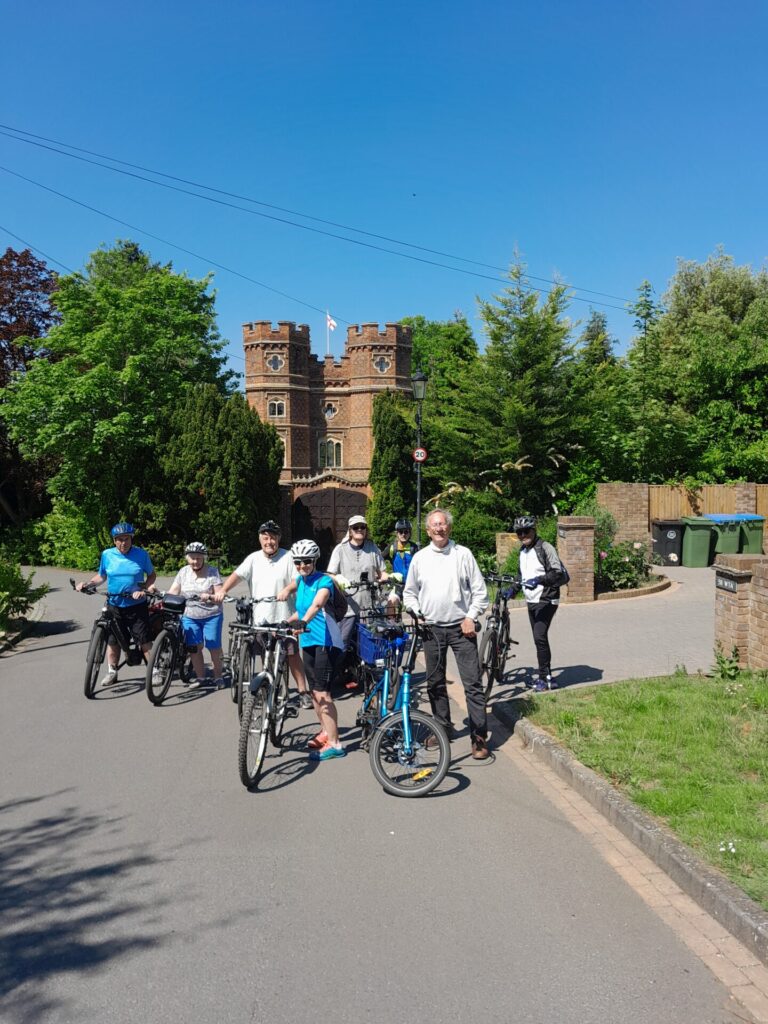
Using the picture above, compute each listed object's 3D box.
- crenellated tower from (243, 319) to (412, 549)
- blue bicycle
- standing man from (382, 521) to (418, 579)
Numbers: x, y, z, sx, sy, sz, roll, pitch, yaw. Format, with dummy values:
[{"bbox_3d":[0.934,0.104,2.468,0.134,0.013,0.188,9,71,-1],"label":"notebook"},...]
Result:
[{"bbox_3d":[-3.650,-4.450,52.000,10.400,14.600,7.500,0,1,-5],"label":"crenellated tower"},{"bbox_3d":[0.030,1.170,5.360,0.580,1.120,1.580,0,1,-13],"label":"blue bicycle"},{"bbox_3d":[0.260,0.950,11.100,0.580,1.720,0.480,0,1,2],"label":"standing man"}]

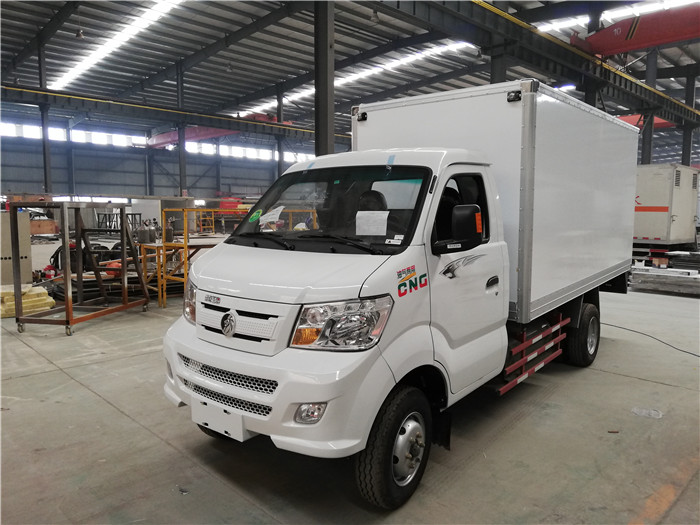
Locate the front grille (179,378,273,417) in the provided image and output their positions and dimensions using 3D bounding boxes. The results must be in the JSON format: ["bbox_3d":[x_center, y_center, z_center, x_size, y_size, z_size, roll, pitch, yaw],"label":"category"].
[{"bbox_3d":[-0.699,0.724,2.840,0.749,0.079,0.089,5,9,38],"label":"front grille"}]

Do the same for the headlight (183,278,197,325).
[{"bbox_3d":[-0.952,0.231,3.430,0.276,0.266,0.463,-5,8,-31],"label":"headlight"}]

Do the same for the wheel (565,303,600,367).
[{"bbox_3d":[2.602,0.800,5.791,0.182,0.664,0.664,4,6,38],"label":"wheel"}]

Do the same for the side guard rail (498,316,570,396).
[{"bbox_3d":[1.659,0.752,4.593,0.059,0.364,1.724,5,9,38],"label":"side guard rail"}]

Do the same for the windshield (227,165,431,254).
[{"bbox_3d":[-0.198,-0.340,3.362,1.438,0.729,0.148,5,-37,38],"label":"windshield"}]

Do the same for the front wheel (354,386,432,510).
[{"bbox_3d":[0.278,1.035,2.976,0.182,0.664,0.664,3,6,34],"label":"front wheel"}]

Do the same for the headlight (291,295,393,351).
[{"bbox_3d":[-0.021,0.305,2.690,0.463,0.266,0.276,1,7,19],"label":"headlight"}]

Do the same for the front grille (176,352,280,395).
[{"bbox_3d":[-0.694,0.586,2.831,0.798,0.084,0.089,5,9,38],"label":"front grille"}]

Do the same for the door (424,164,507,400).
[{"bbox_3d":[0.745,0.111,3.427,0.197,1.478,1.143,5,9,38],"label":"door"}]

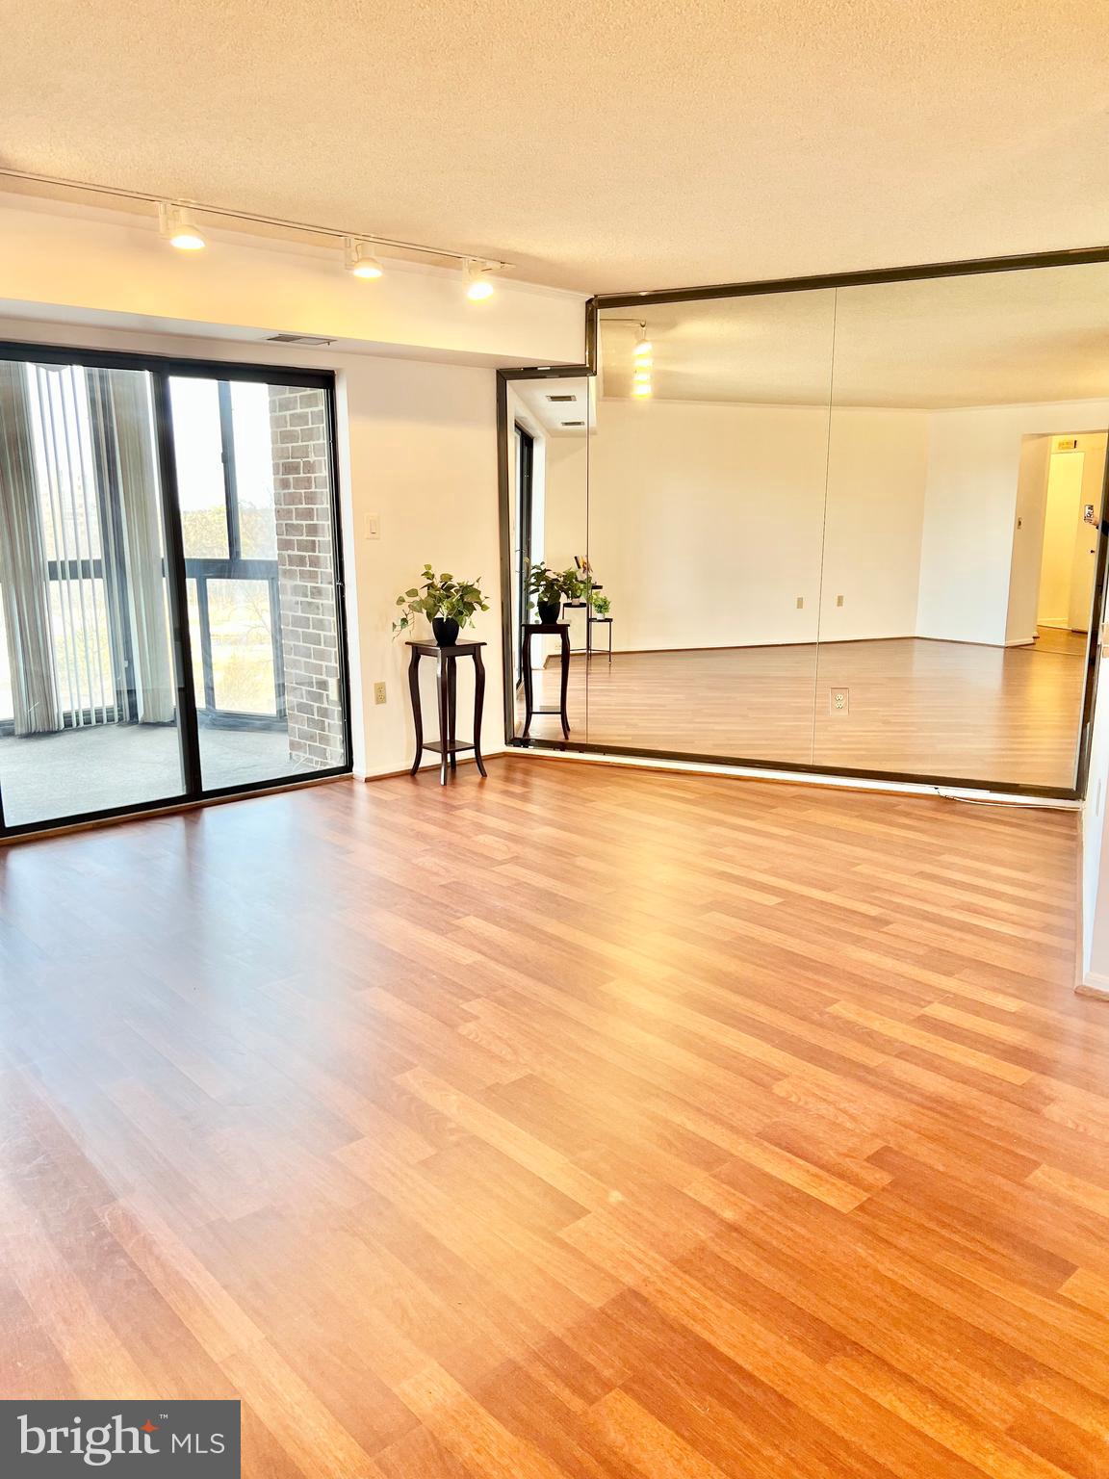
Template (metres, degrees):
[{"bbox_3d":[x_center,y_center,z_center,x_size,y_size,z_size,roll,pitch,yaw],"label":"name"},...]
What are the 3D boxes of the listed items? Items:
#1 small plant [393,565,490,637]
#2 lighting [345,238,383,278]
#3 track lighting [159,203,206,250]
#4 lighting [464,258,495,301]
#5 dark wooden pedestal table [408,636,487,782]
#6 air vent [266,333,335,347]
[{"bbox_3d":[-0.566,-0.689,5.649,0.460,0.415,0.360,-10,15,-39],"label":"small plant"},{"bbox_3d":[-0.749,-1.890,4.359,0.160,0.135,0.118,-12,16,-43],"label":"lighting"},{"bbox_3d":[-1.290,-1.778,3.846,0.160,0.135,0.118,-12,16,-43],"label":"track lighting"},{"bbox_3d":[-0.322,-1.971,4.759,0.160,0.145,0.120,-12,16,-43],"label":"lighting"},{"bbox_3d":[-0.557,-0.151,5.787,0.300,0.705,0.300,-10,15,-39],"label":"dark wooden pedestal table"},{"bbox_3d":[-1.105,-1.731,4.832,0.280,0.020,0.178,-12,16,-43],"label":"air vent"}]

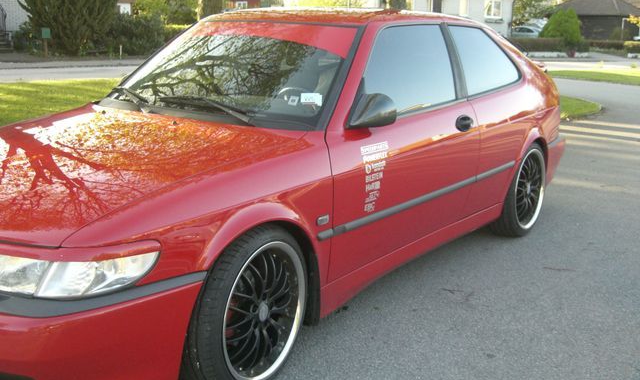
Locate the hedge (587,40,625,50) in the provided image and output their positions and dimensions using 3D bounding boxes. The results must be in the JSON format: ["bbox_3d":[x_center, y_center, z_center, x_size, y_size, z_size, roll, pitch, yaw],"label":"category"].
[{"bbox_3d":[19.098,-9.700,47.000,2.800,0.600,0.700,0,12,0],"label":"hedge"}]

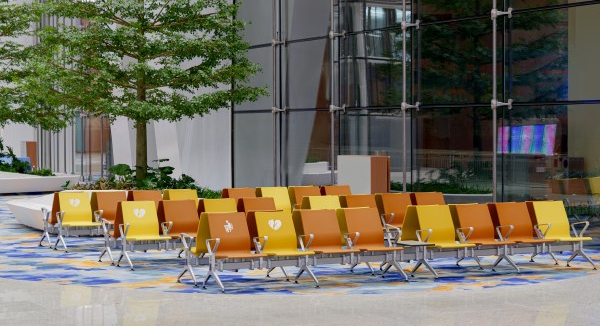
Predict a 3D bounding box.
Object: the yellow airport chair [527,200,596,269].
[{"bbox_3d":[3.404,0.939,18.387,0.576,0.859,0.620,-1,2,-27],"label":"yellow airport chair"}]

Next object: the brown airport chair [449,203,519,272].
[{"bbox_3d":[2.298,0.960,17.916,0.612,0.852,0.750,-1,2,-27],"label":"brown airport chair"}]

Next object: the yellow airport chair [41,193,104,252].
[{"bbox_3d":[-3.407,0.891,21.645,0.636,0.852,0.750,-1,2,-27],"label":"yellow airport chair"}]

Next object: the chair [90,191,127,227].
[{"bbox_3d":[-2.822,0.882,21.869,0.576,0.859,0.620,-1,2,-27],"label":"chair"}]

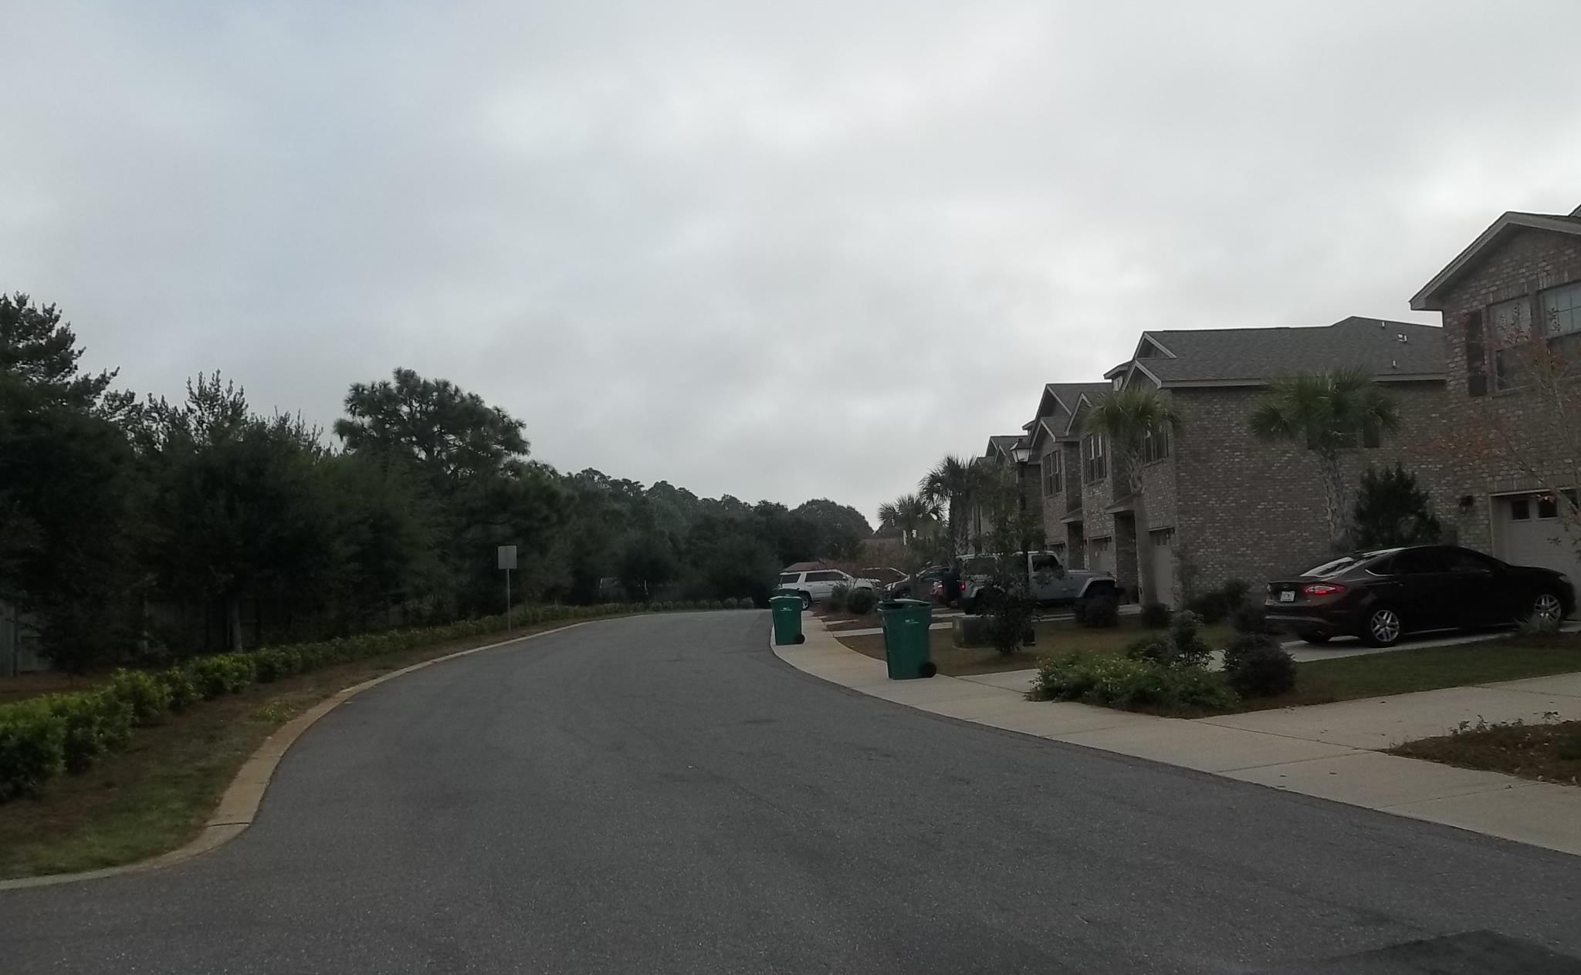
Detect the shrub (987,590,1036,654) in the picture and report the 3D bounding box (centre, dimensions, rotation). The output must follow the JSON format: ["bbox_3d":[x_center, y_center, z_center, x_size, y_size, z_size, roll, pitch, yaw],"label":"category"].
[{"bbox_3d":[3.604,2.204,20.100,0.780,1.040,0.780,-2,-4,0],"label":"shrub"}]

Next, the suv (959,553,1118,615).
[{"bbox_3d":[6.720,2.680,33.900,4.620,1.820,1.880,-3,-4,-2],"label":"suv"}]

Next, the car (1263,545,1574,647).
[{"bbox_3d":[10.259,1.702,20.035,4.850,1.470,1.860,-4,-4,-11],"label":"car"}]

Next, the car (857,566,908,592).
[{"bbox_3d":[5.332,4.953,63.000,4.600,1.660,1.850,-1,-4,-6],"label":"car"}]

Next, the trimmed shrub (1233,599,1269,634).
[{"bbox_3d":[8.495,2.398,22.800,0.700,0.670,0.700,-2,-4,0],"label":"trimmed shrub"}]

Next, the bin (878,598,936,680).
[{"bbox_3d":[1.666,2.172,17.700,0.820,1.150,0.700,-1,-4,-8],"label":"bin"}]

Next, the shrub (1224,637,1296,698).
[{"bbox_3d":[4.935,1.894,12.950,0.730,0.630,0.730,-3,-5,21],"label":"shrub"}]

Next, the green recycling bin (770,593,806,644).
[{"bbox_3d":[-0.070,2.962,27.900,0.820,1.170,0.700,-1,-4,-4],"label":"green recycling bin"}]

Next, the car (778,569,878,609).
[{"bbox_3d":[1.932,4.865,59.297,5.080,1.860,2.000,-3,-4,-1],"label":"car"}]

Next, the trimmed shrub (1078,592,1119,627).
[{"bbox_3d":[6.833,2.717,27.400,0.900,0.800,0.900,-2,-4,0],"label":"trimmed shrub"}]

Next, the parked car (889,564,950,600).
[{"bbox_3d":[6.048,3.789,48.500,4.600,1.660,1.850,-1,-4,-7],"label":"parked car"}]

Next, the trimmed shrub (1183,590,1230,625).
[{"bbox_3d":[8.931,2.588,26.500,1.000,0.750,0.950,-2,-4,0],"label":"trimmed shrub"}]

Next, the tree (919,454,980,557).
[{"bbox_3d":[6.396,1.710,49.500,2.550,6.100,2.550,-2,-4,0],"label":"tree"}]

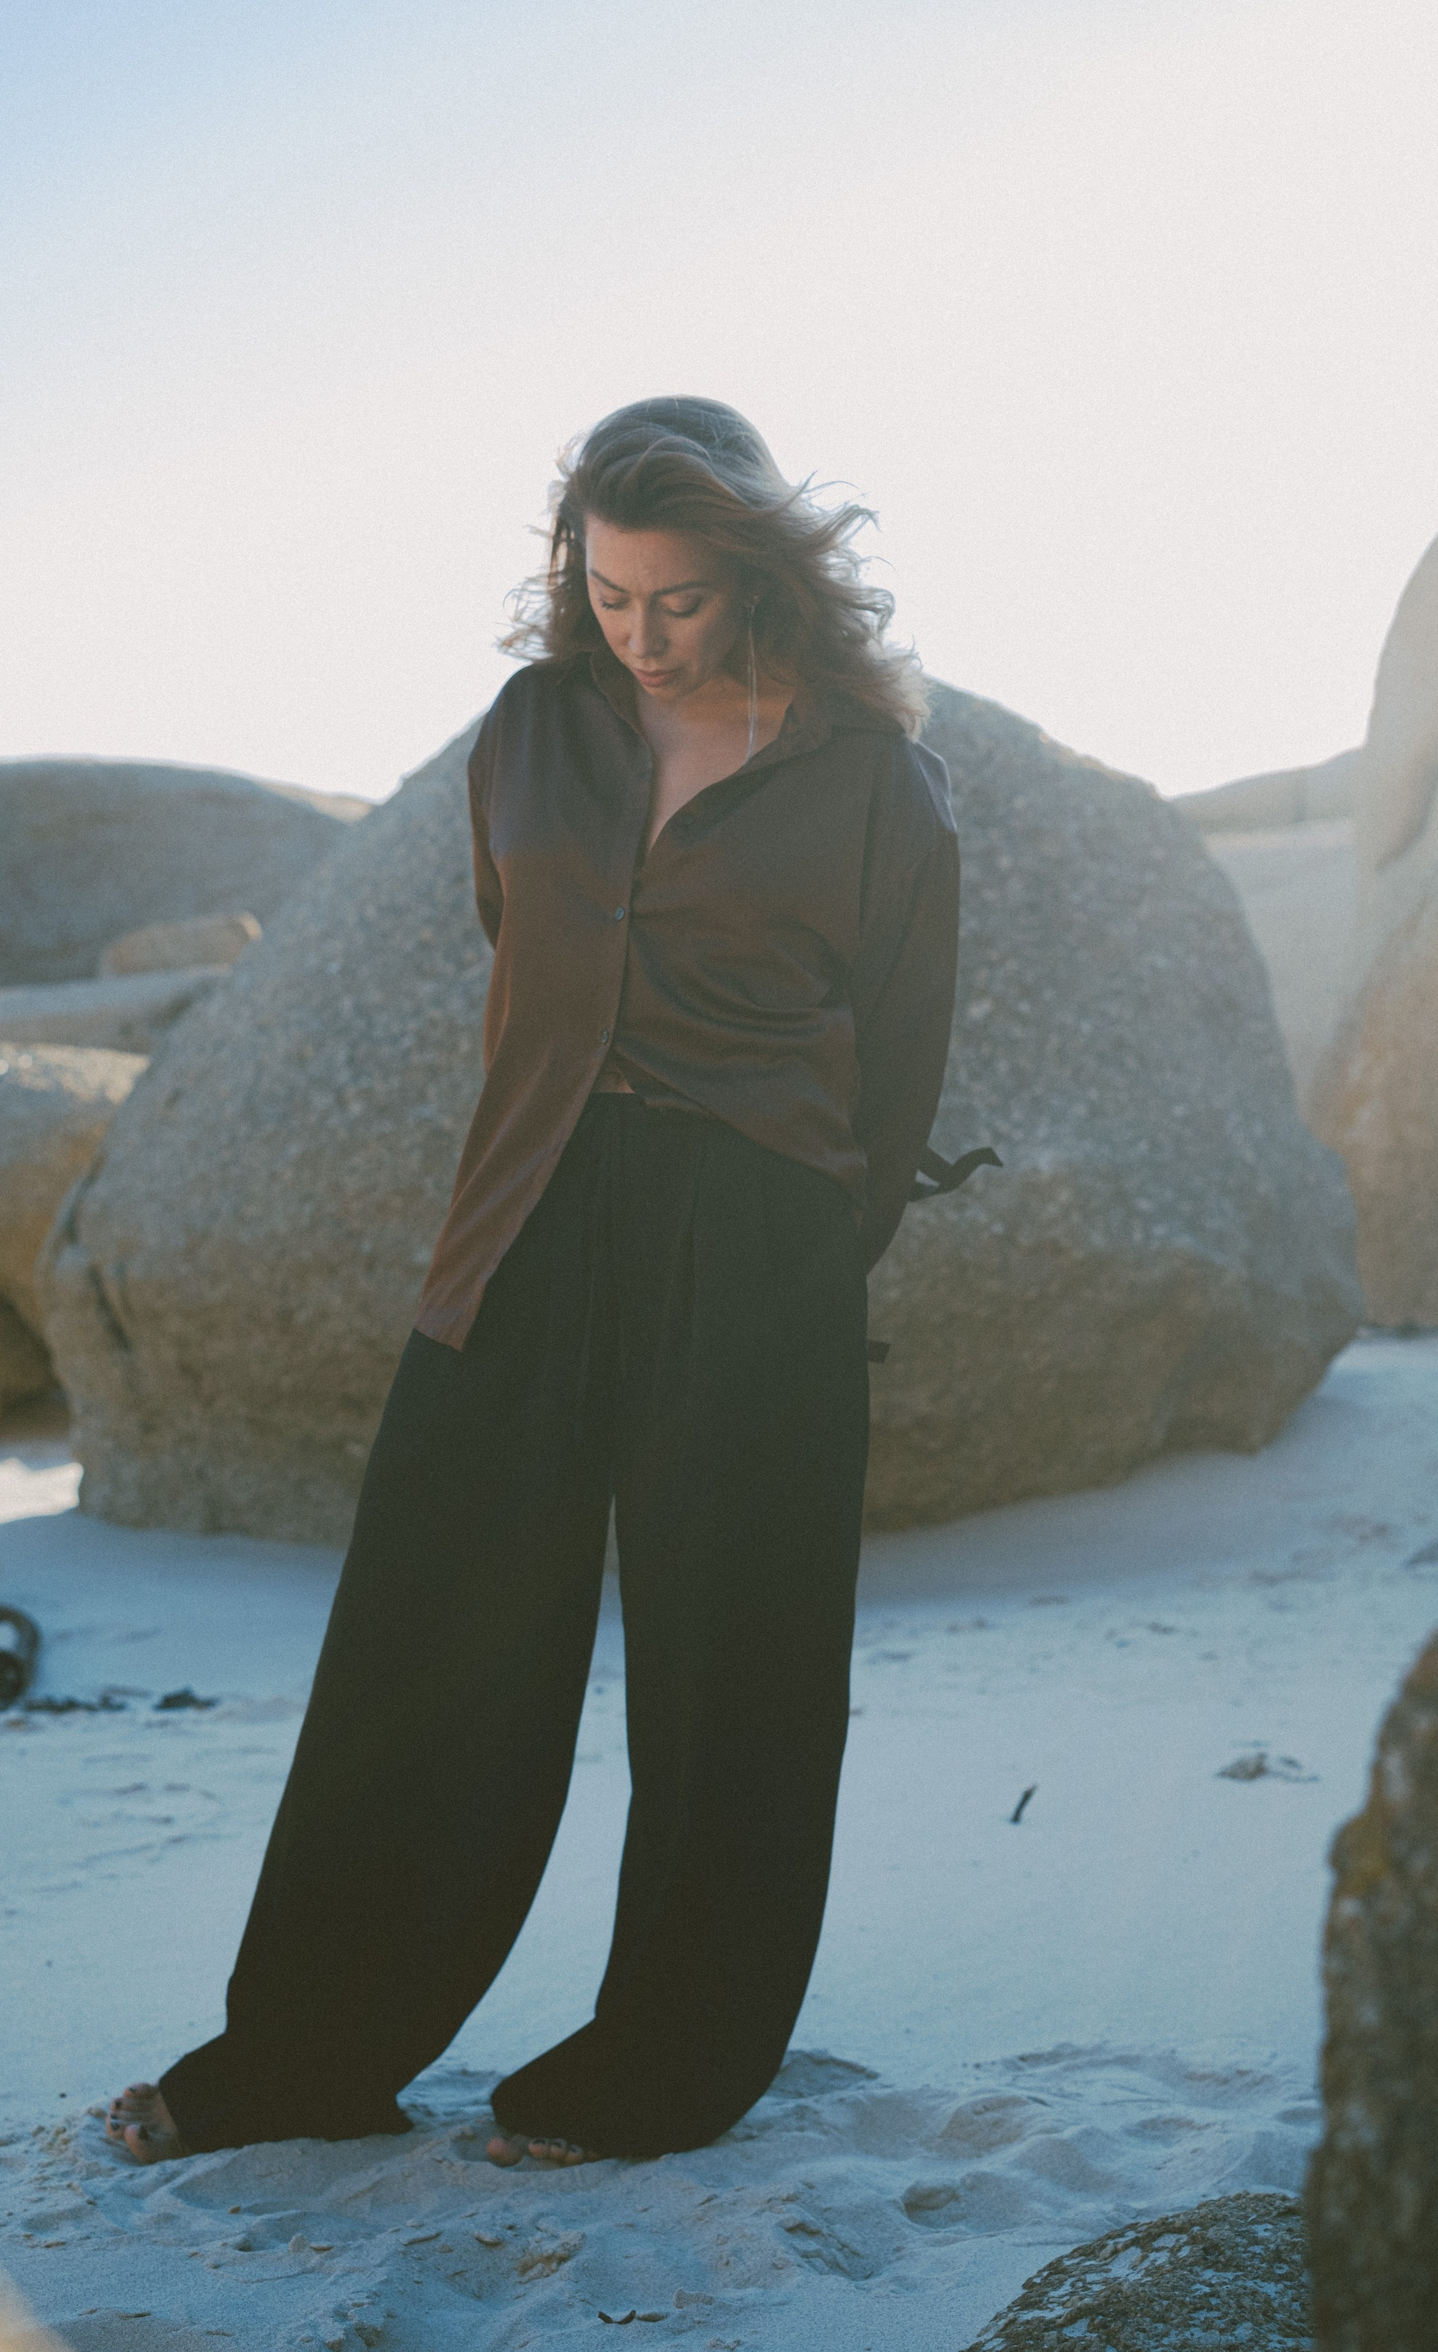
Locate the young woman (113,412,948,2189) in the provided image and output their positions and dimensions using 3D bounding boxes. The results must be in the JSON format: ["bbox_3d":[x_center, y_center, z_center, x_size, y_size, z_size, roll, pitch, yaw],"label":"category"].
[{"bbox_3d":[-0.150,0.098,3.009,0.680,1.600,0.480,2,5,24],"label":"young woman"}]

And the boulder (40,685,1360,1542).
[{"bbox_3d":[-0.030,-0.211,6.455,2.600,1.600,2.000,-1,5,-10],"label":"boulder"}]

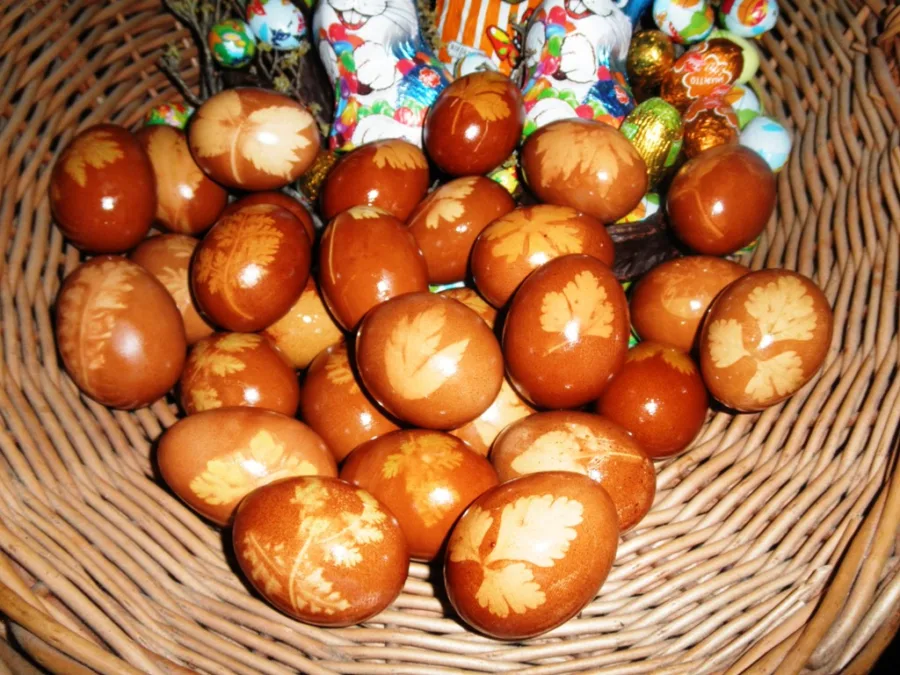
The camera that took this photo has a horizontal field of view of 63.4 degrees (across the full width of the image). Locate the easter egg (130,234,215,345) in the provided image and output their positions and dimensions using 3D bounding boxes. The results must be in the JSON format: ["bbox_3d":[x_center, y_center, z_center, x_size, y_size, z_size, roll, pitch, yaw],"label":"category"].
[{"bbox_3d":[-0.125,-0.022,0.327,0.043,0.043,0.056,8,49,7],"label":"easter egg"}]

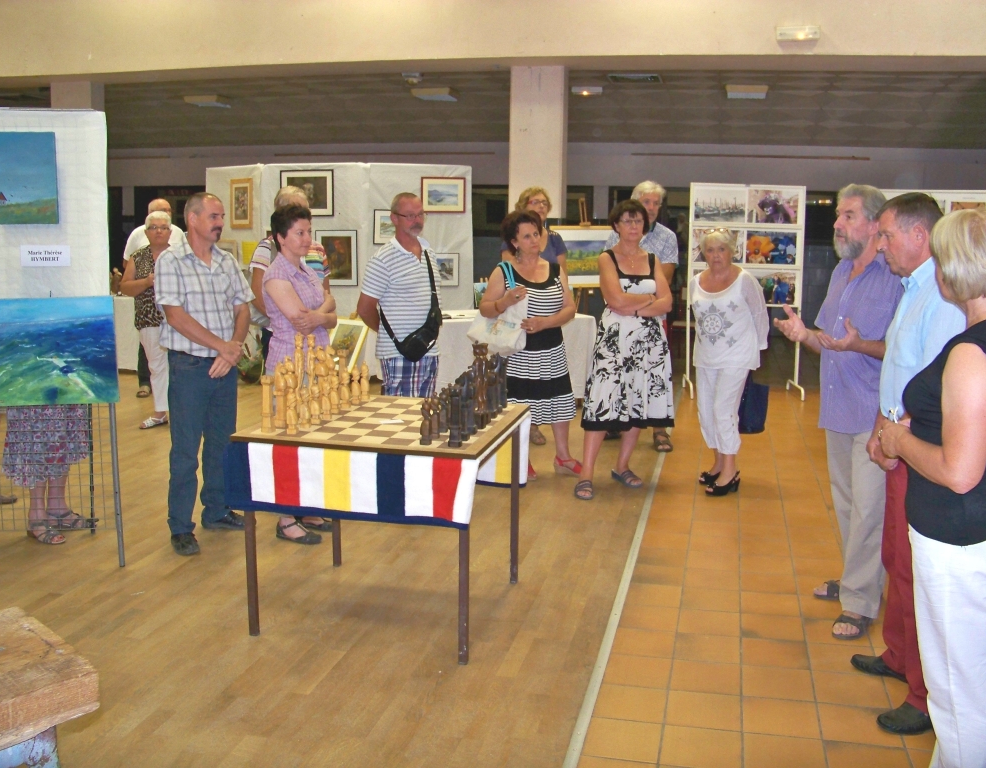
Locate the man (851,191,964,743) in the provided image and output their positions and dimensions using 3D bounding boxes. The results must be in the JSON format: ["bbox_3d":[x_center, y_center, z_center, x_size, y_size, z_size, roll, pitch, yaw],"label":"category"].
[{"bbox_3d":[1.318,0.240,3.049,0.390,1.690,0.490,2,10,10],"label":"man"}]

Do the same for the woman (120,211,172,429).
[{"bbox_3d":[-2.605,-0.520,7.521,0.480,1.640,0.360,0,9,-4],"label":"woman"}]

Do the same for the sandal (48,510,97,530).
[{"bbox_3d":[-2.145,0.699,4.980,0.255,0.090,0.095,2,10,9],"label":"sandal"}]

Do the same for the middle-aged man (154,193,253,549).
[{"bbox_3d":[-1.370,-0.059,4.635,0.510,1.698,0.420,-8,13,-41],"label":"middle-aged man"}]

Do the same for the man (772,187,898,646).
[{"bbox_3d":[1.330,0.078,3.714,0.520,1.700,0.540,-5,12,-31],"label":"man"}]

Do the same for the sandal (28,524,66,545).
[{"bbox_3d":[-2.177,0.734,4.760,0.240,0.090,0.095,6,12,29],"label":"sandal"}]

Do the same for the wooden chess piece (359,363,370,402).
[{"bbox_3d":[-0.550,-0.011,4.154,0.041,0.160,0.040,3,10,13],"label":"wooden chess piece"}]

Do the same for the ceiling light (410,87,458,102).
[{"bbox_3d":[-0.612,-2.980,10.048,0.440,0.130,0.400,3,10,13],"label":"ceiling light"}]

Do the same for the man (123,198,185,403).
[{"bbox_3d":[-3.012,-0.763,8.647,0.520,1.740,0.360,-3,10,-20],"label":"man"}]

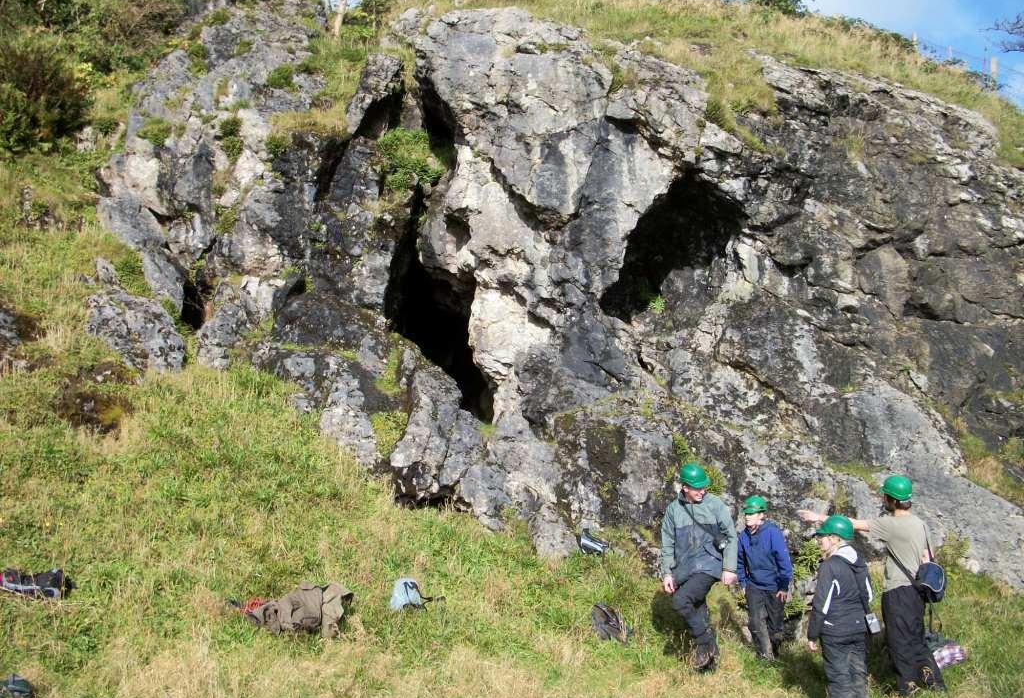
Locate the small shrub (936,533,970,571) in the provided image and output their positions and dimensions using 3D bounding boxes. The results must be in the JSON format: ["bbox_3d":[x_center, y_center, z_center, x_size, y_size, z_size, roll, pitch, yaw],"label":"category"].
[{"bbox_3d":[4.435,2.034,10.400,0.360,0.370,0.300,-3,-8,23],"label":"small shrub"}]

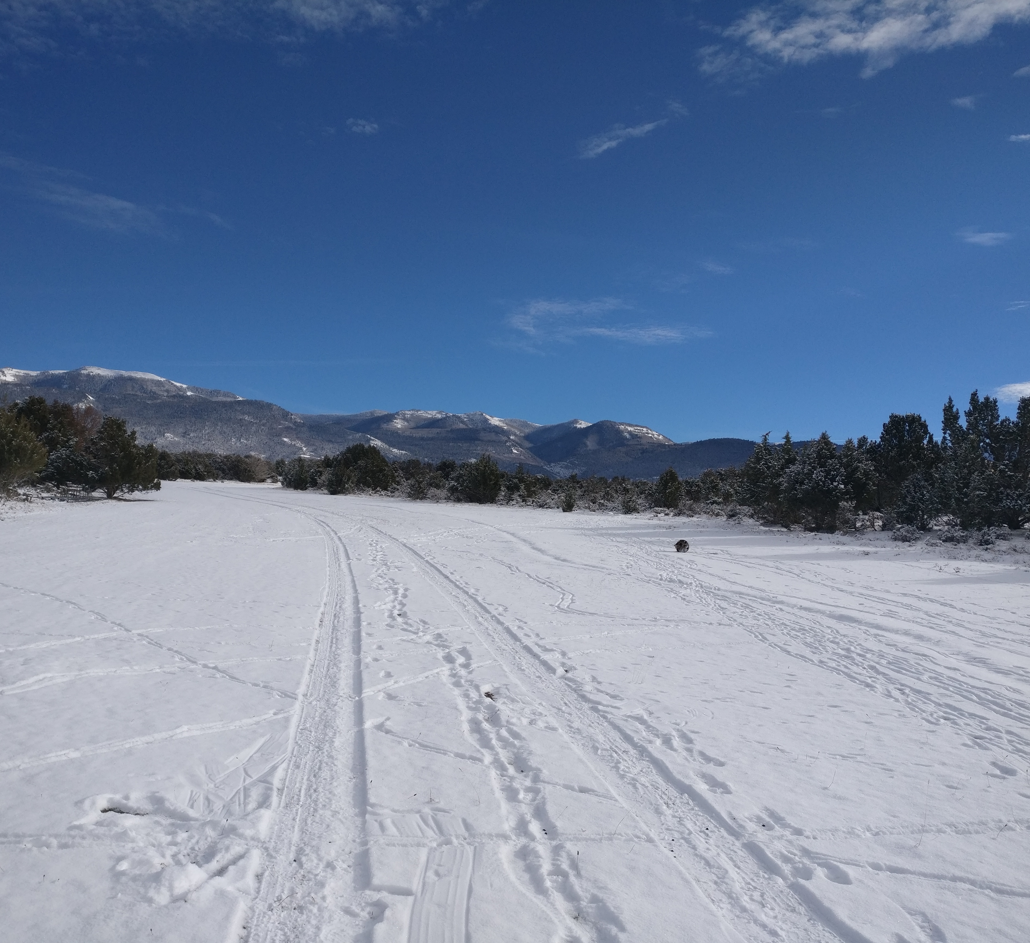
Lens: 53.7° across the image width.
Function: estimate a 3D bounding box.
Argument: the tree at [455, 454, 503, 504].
[{"bbox_3d":[-1.912,0.398,55.000,2.600,2.760,2.600,0,0,0],"label":"tree"}]

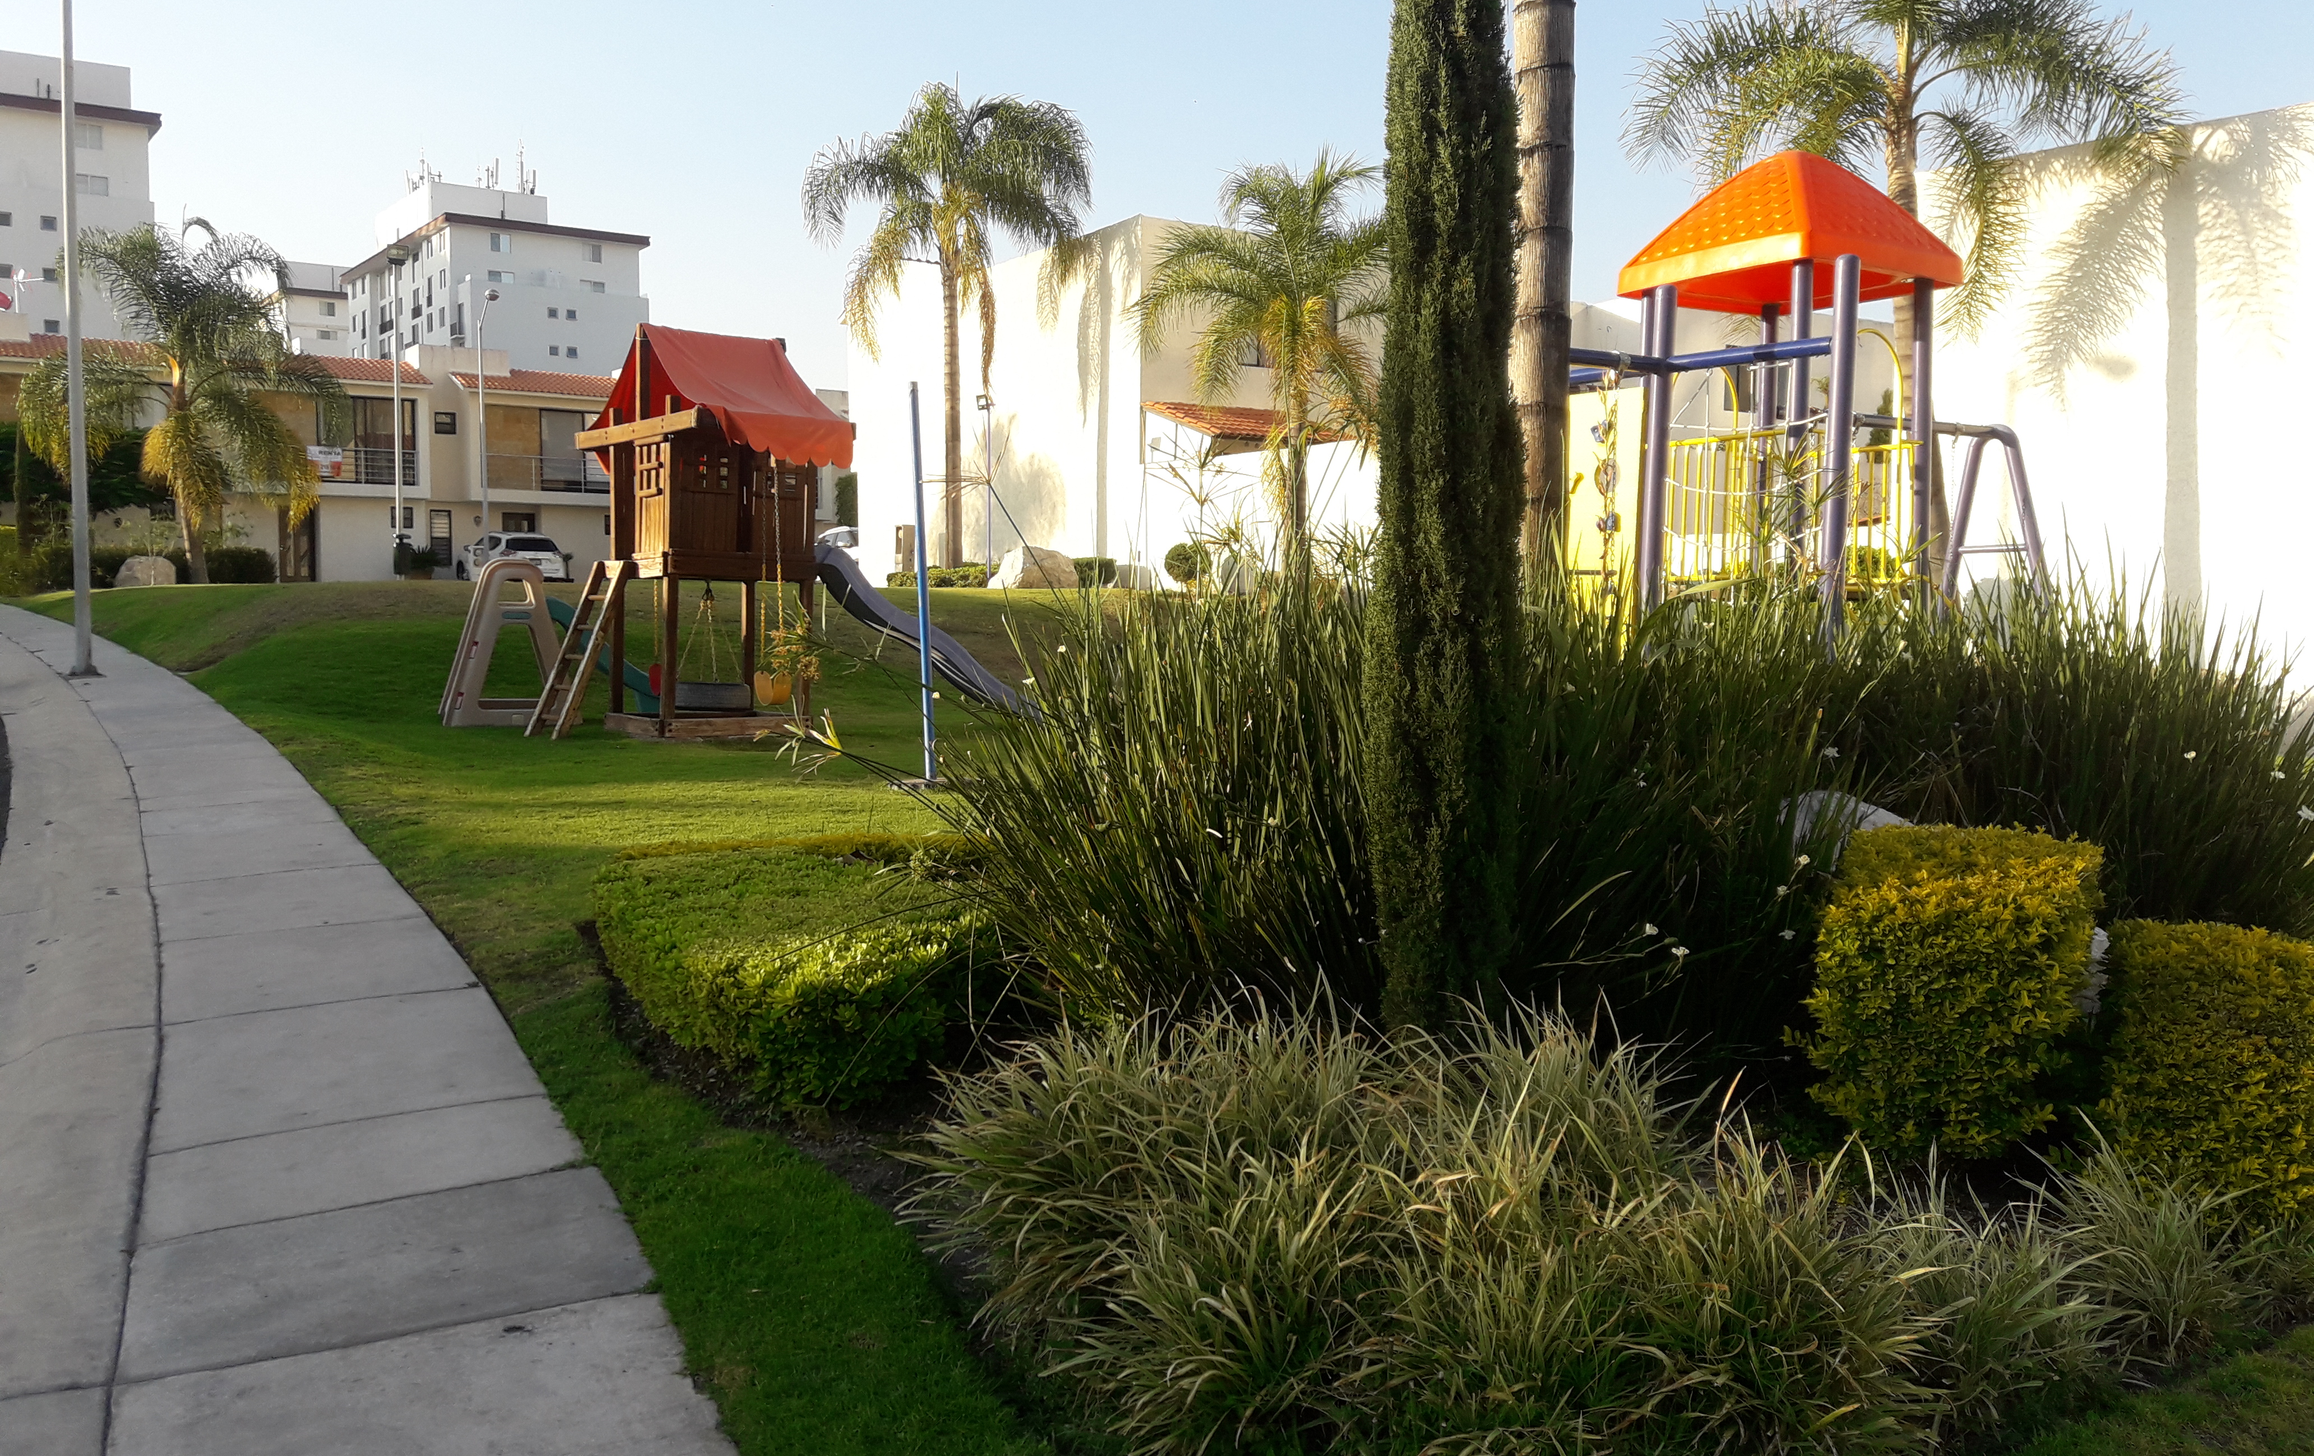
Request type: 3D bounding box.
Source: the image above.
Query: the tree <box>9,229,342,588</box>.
[{"bbox_3d":[-18.219,-6.115,34.767,5.900,6.750,5.900,0,3,0],"label":"tree"}]

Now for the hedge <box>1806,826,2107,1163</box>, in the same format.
[{"bbox_3d":[2.158,0.729,5.187,0.700,0.720,0.800,1,3,17],"label":"hedge"}]

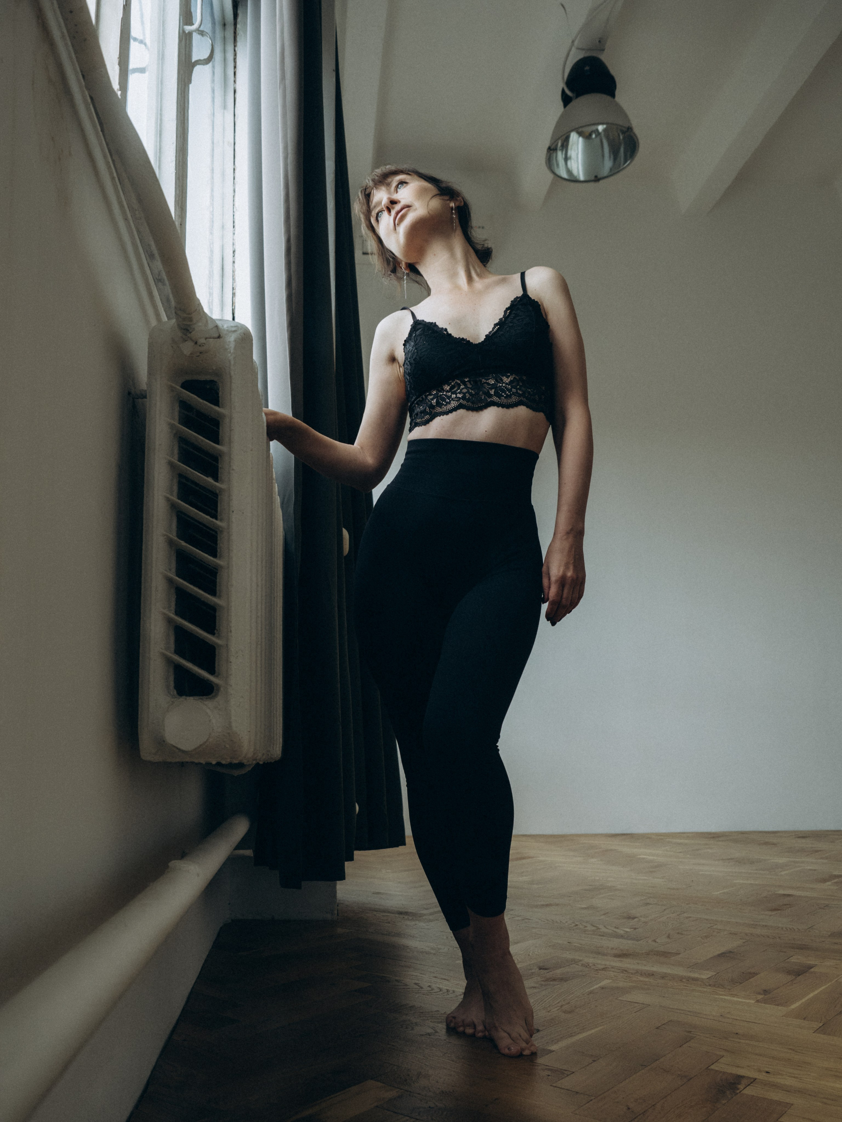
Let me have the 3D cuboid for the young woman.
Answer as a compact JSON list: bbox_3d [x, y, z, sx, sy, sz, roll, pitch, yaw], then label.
[{"bbox_3d":[0.000,-0.028,1.470,0.670,1.635,0.380,-2,-12,3],"label":"young woman"}]

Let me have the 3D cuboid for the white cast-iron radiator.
[{"bbox_3d":[-0.360,0.084,1.545,0.140,0.595,1.080,0,-13,-8],"label":"white cast-iron radiator"}]

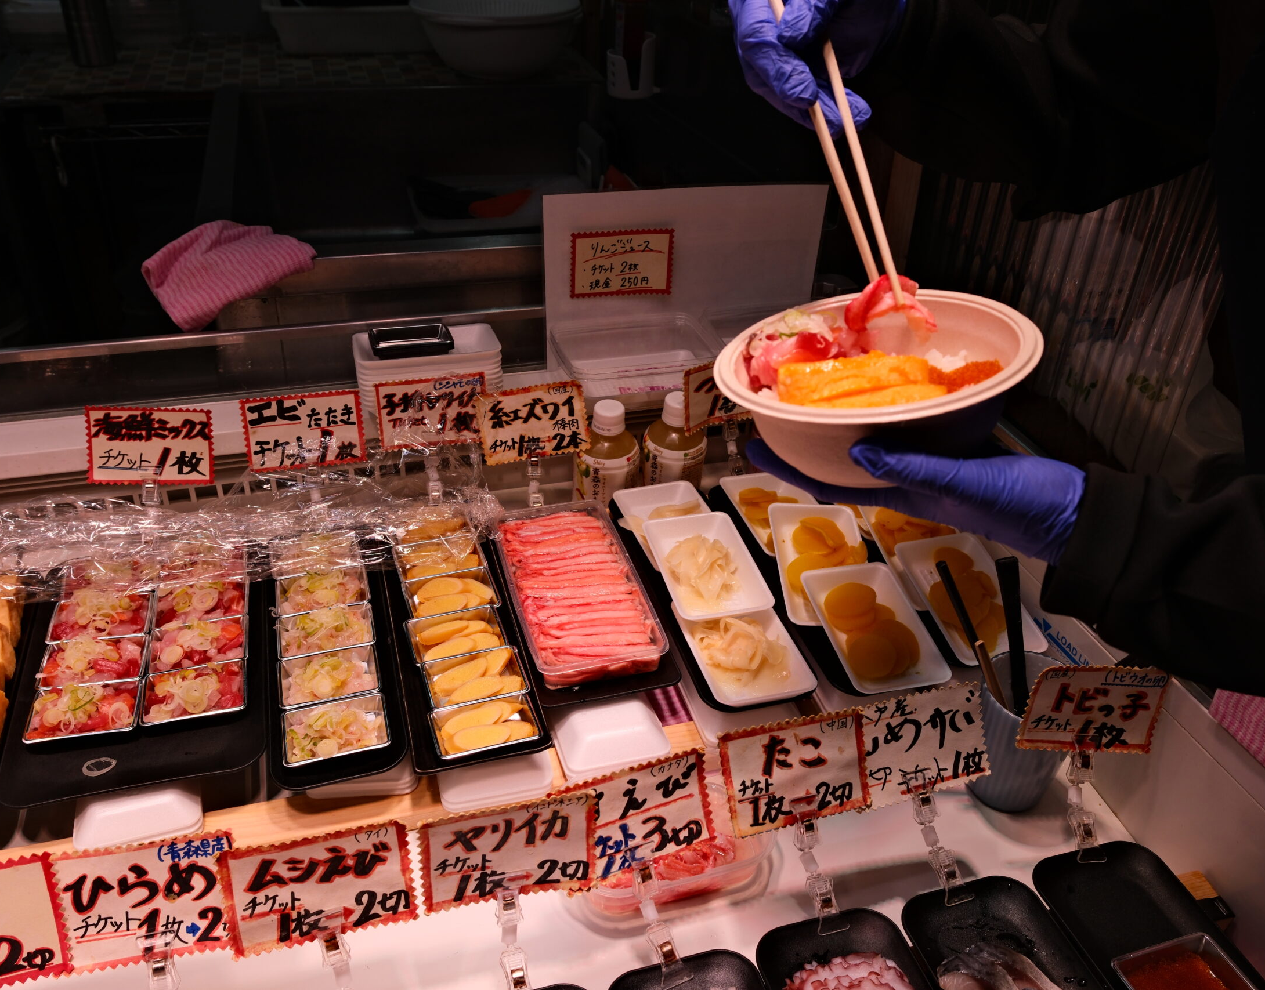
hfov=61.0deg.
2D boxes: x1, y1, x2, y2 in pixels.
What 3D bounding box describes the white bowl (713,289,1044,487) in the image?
[{"bbox_3d":[0.149,-0.060,0.651,0.190,0.064,0.190,-10,28,5],"label":"white bowl"}]

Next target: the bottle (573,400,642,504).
[{"bbox_3d":[-0.024,-0.018,1.036,0.063,0.150,0.063,2,33,-2],"label":"bottle"}]

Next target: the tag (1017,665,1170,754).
[{"bbox_3d":[0.314,0.147,0.730,0.094,0.063,0.003,3,19,-8],"label":"tag"}]

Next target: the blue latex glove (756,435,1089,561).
[{"bbox_3d":[0.164,-0.005,0.650,0.195,0.070,0.095,13,35,15],"label":"blue latex glove"}]

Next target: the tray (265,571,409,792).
[{"bbox_3d":[-0.231,0.122,0.817,0.097,0.019,0.288,-7,34,-15],"label":"tray"}]

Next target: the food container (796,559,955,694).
[{"bbox_3d":[0.185,0.110,0.838,0.077,0.026,0.138,-7,32,-7],"label":"food container"}]

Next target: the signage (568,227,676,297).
[{"bbox_3d":[-0.009,-0.228,1.060,0.102,0.067,0.003,-4,32,-8],"label":"signage"}]

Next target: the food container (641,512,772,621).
[{"bbox_3d":[0.060,0.066,0.878,0.077,0.026,0.138,-7,32,-10],"label":"food container"}]

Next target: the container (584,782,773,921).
[{"bbox_3d":[0.026,0.244,0.740,0.137,0.042,0.082,-7,34,-15],"label":"container"}]

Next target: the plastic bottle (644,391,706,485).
[{"bbox_3d":[0.042,-0.027,1.056,0.063,0.150,0.063,2,33,-2],"label":"plastic bottle"}]

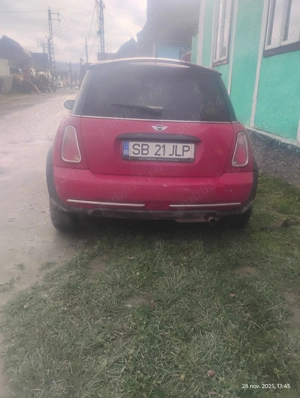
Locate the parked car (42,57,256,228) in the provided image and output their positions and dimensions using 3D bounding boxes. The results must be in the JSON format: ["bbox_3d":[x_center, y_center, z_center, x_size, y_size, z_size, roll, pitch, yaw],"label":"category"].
[{"bbox_3d":[-0.090,-0.885,3.900,1.700,1.410,3.630,1,21,-6],"label":"parked car"}]

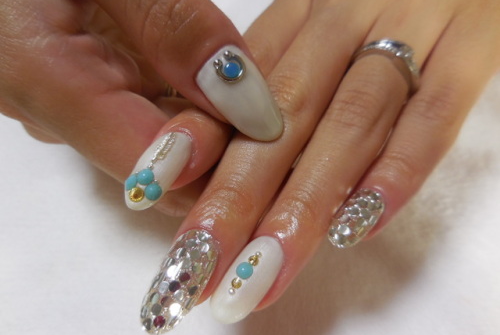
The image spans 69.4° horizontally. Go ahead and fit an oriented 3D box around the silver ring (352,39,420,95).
[{"bbox_3d":[0.038,-0.027,0.102,0.019,0.020,0.004,38,70,8],"label":"silver ring"}]

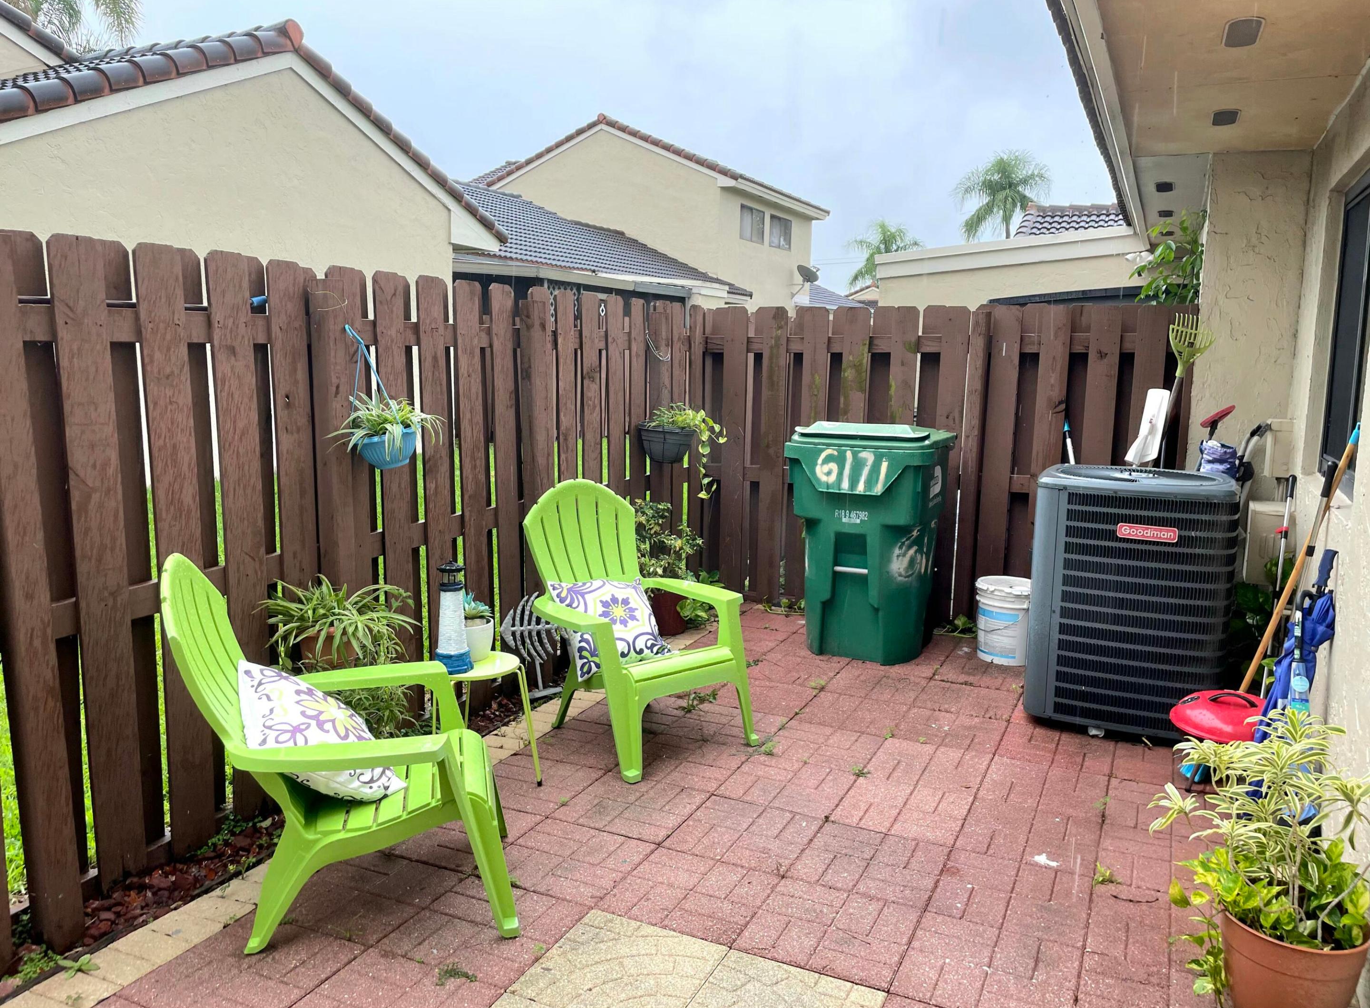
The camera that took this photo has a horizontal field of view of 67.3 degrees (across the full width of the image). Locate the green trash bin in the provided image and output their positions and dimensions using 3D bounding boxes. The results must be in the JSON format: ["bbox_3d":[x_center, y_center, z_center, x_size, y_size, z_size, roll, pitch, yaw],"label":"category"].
[{"bbox_3d":[0.998,0.158,5.273,0.727,1.151,0.858,5,10,26],"label":"green trash bin"}]

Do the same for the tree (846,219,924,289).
[{"bbox_3d":[10.849,-11.253,56.933,4.500,8.680,4.500,5,9,25],"label":"tree"}]

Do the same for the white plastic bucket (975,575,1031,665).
[{"bbox_3d":[1.599,0.579,5.114,0.308,0.384,0.308,5,10,25],"label":"white plastic bucket"}]

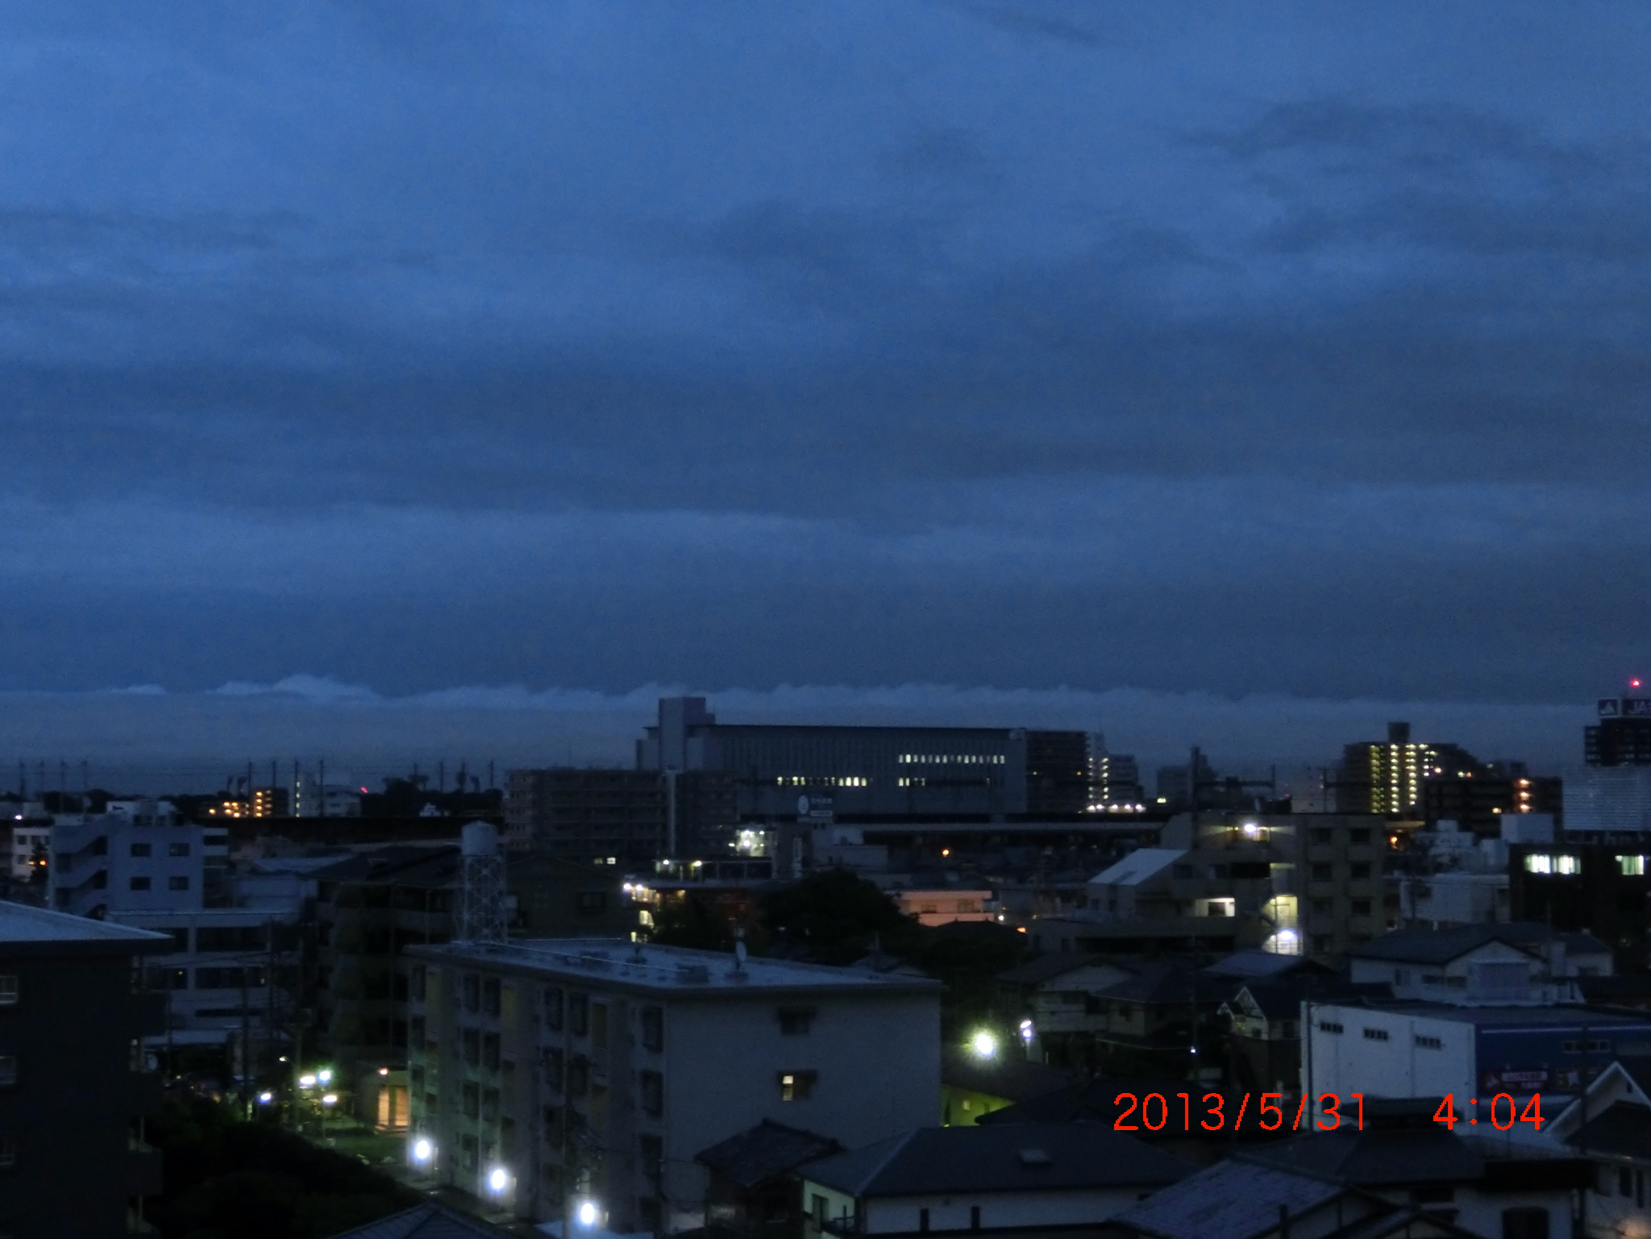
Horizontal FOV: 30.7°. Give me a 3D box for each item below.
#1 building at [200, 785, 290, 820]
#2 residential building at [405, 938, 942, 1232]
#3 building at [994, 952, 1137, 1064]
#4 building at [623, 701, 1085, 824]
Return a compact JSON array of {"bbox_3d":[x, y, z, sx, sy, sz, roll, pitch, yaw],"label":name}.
[{"bbox_3d":[-216.690,75.110,1130.850,33.000,23.700,14.000,2,-4,-25],"label":"building"},{"bbox_3d":[-8.700,22.160,144.080,13.200,11.900,40.500,1,-4,-23],"label":"residential building"},{"bbox_3d":[18.370,28.860,224.180,9.600,8.200,8.000,1,-4,-22],"label":"building"},{"bbox_3d":[6.710,37.470,623.870,88.000,38.700,30.000,2,-4,-30],"label":"building"}]

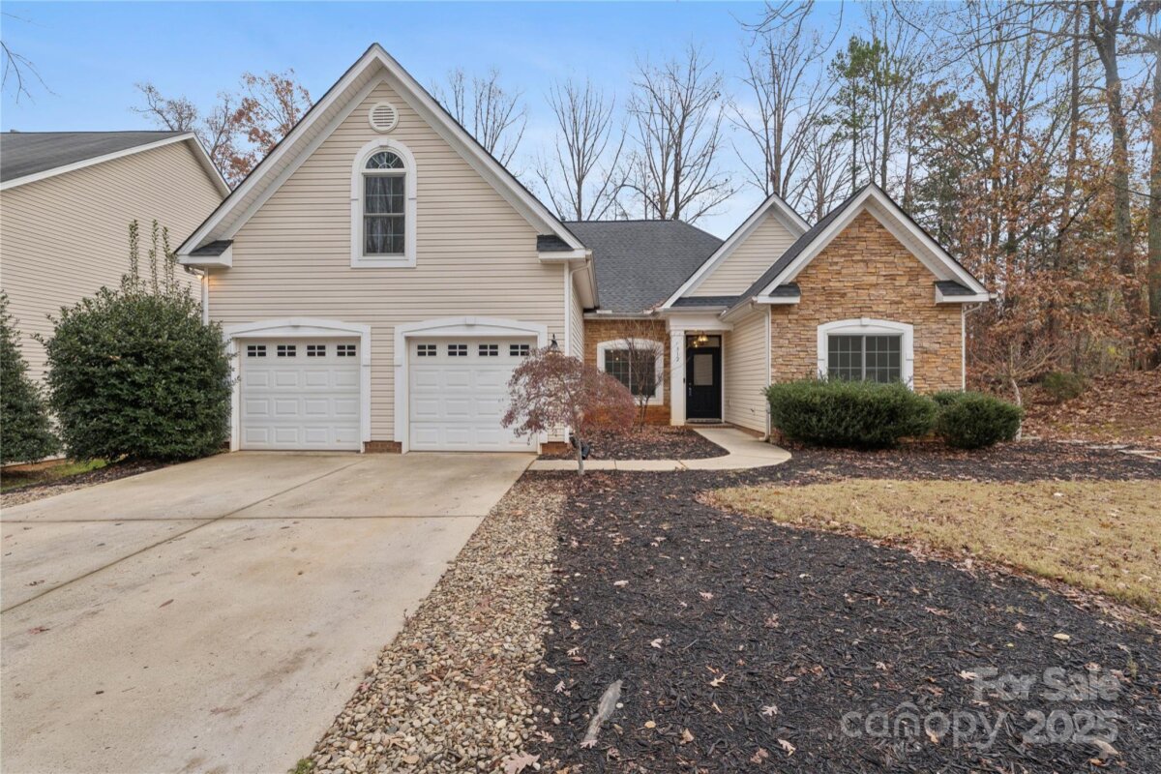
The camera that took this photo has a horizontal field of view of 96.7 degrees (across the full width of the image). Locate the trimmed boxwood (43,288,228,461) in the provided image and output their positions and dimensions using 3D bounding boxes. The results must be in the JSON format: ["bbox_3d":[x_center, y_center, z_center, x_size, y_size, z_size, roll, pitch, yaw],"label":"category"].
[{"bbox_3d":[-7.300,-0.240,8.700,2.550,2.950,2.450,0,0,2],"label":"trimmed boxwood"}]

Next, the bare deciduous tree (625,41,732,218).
[{"bbox_3d":[6.100,-10.100,32.000,6.900,22.200,6.700,0,0,2],"label":"bare deciduous tree"}]

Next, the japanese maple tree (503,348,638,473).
[{"bbox_3d":[-0.170,0.355,7.700,1.950,1.900,1.850,0,0,2],"label":"japanese maple tree"}]

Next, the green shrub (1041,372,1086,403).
[{"bbox_3d":[14.050,0.010,15.000,1.100,0.920,1.050,0,0,2],"label":"green shrub"}]

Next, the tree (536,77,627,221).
[{"bbox_3d":[0.100,-9.550,33.500,5.900,21.100,5.700,0,0,2],"label":"tree"}]

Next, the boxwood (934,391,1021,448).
[{"bbox_3d":[7.870,0.640,10.300,1.450,1.120,1.400,0,0,2],"label":"boxwood"}]

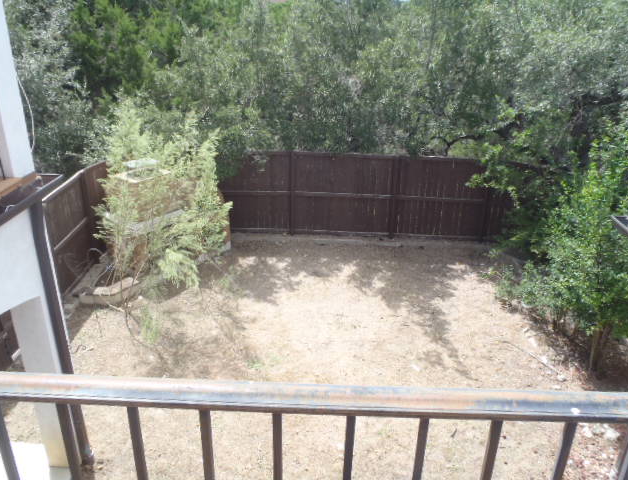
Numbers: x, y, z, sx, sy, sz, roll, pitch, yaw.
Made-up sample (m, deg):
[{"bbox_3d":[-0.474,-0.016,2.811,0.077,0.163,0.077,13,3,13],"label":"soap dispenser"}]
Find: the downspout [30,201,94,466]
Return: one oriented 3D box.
[{"bbox_3d":[-2.434,1.042,5.064,0.100,2.960,0.090,-1,22,-5],"label":"downspout"}]

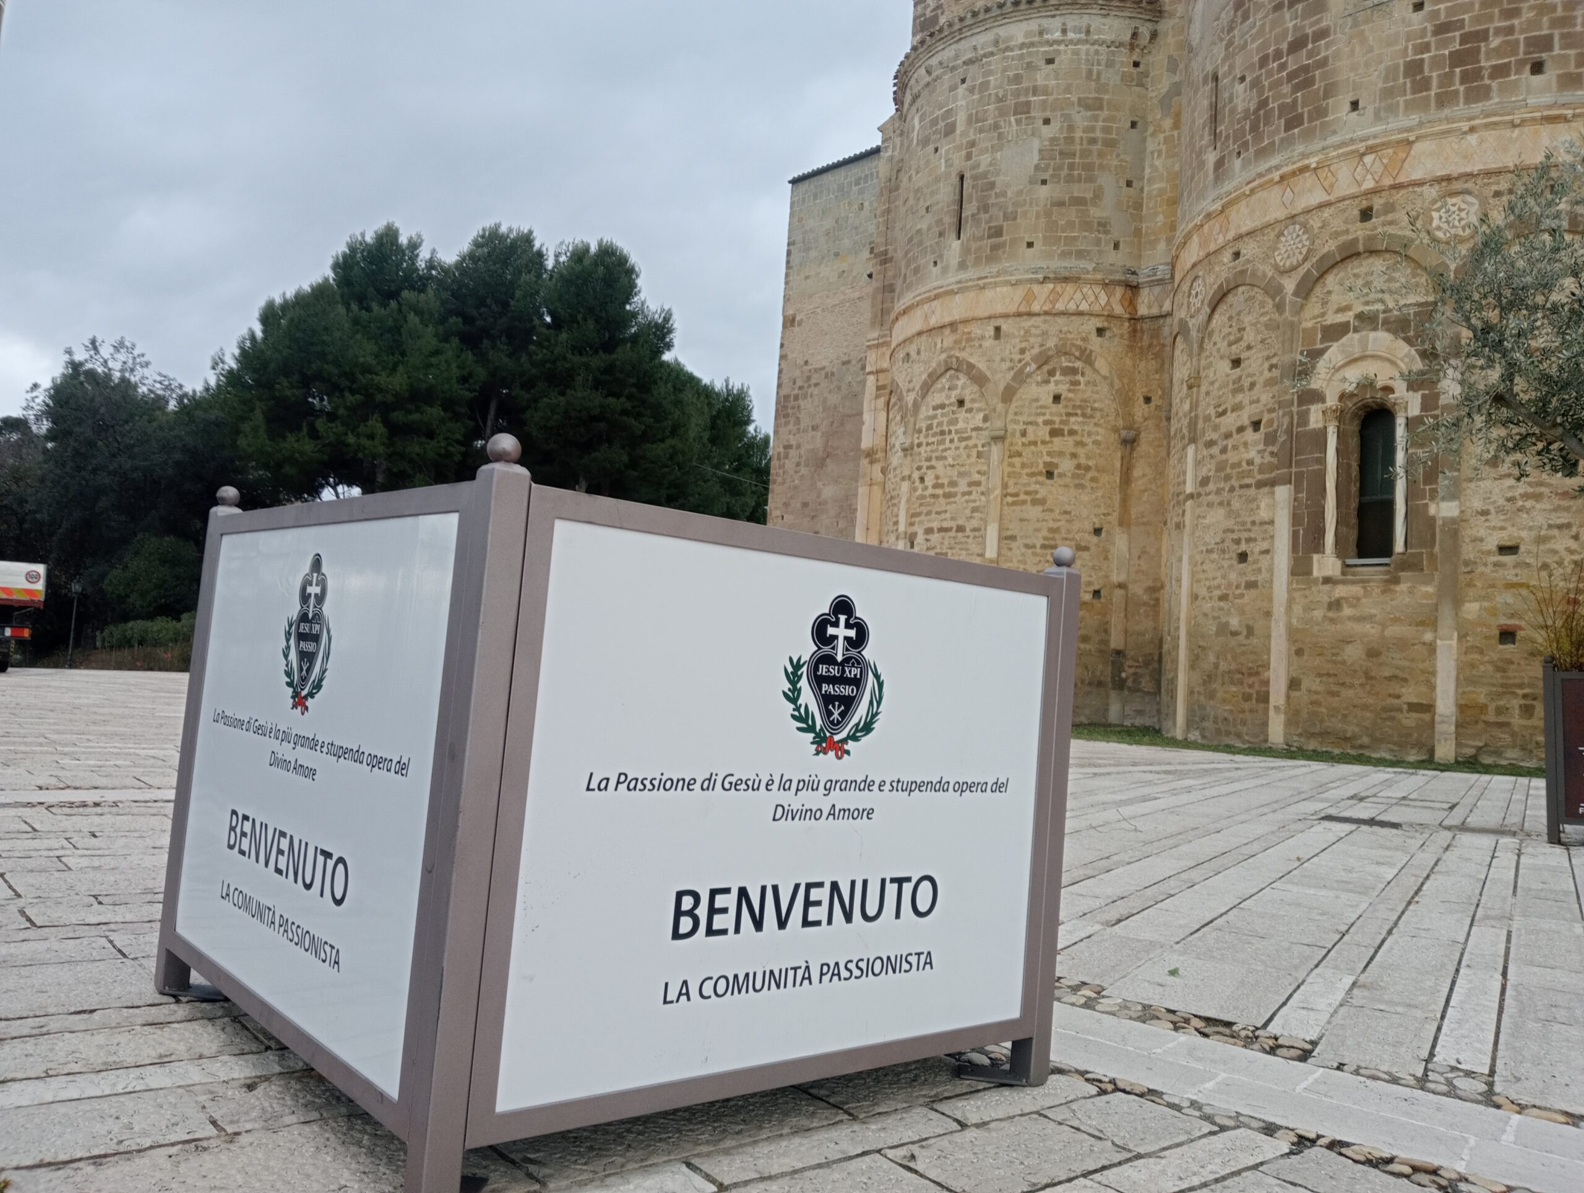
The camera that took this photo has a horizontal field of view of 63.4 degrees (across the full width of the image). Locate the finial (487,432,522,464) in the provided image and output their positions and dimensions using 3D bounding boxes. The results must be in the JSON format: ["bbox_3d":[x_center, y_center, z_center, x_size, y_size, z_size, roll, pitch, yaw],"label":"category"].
[{"bbox_3d":[-0.473,-0.242,2.112,0.055,0.052,0.055,9,-6,-40],"label":"finial"}]

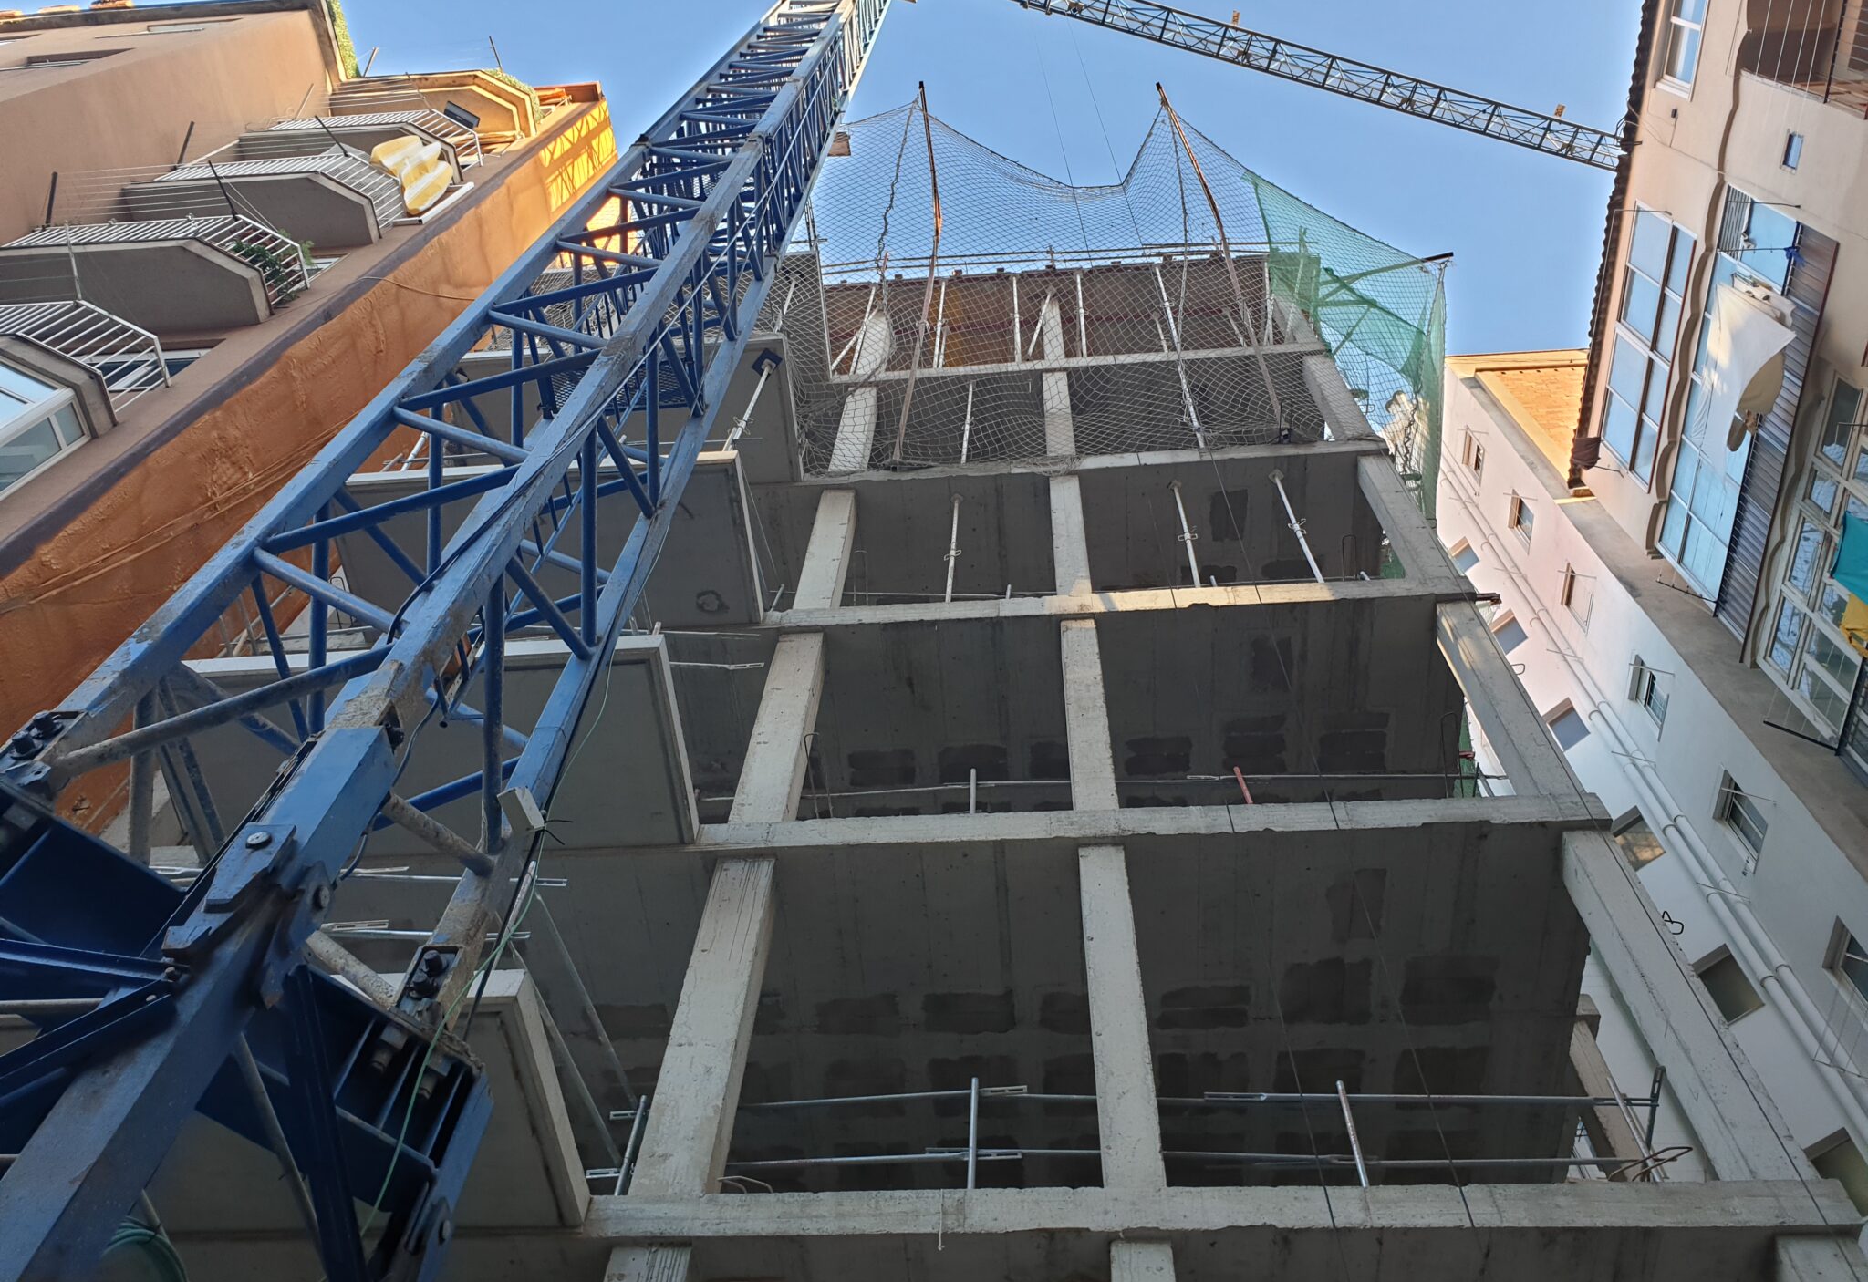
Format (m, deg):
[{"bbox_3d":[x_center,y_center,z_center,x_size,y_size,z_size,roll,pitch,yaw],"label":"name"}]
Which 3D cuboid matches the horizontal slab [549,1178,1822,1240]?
[{"bbox_3d":[1.293,2.902,6.897,6.059,0.244,0.330,-2,-60,4],"label":"horizontal slab"}]

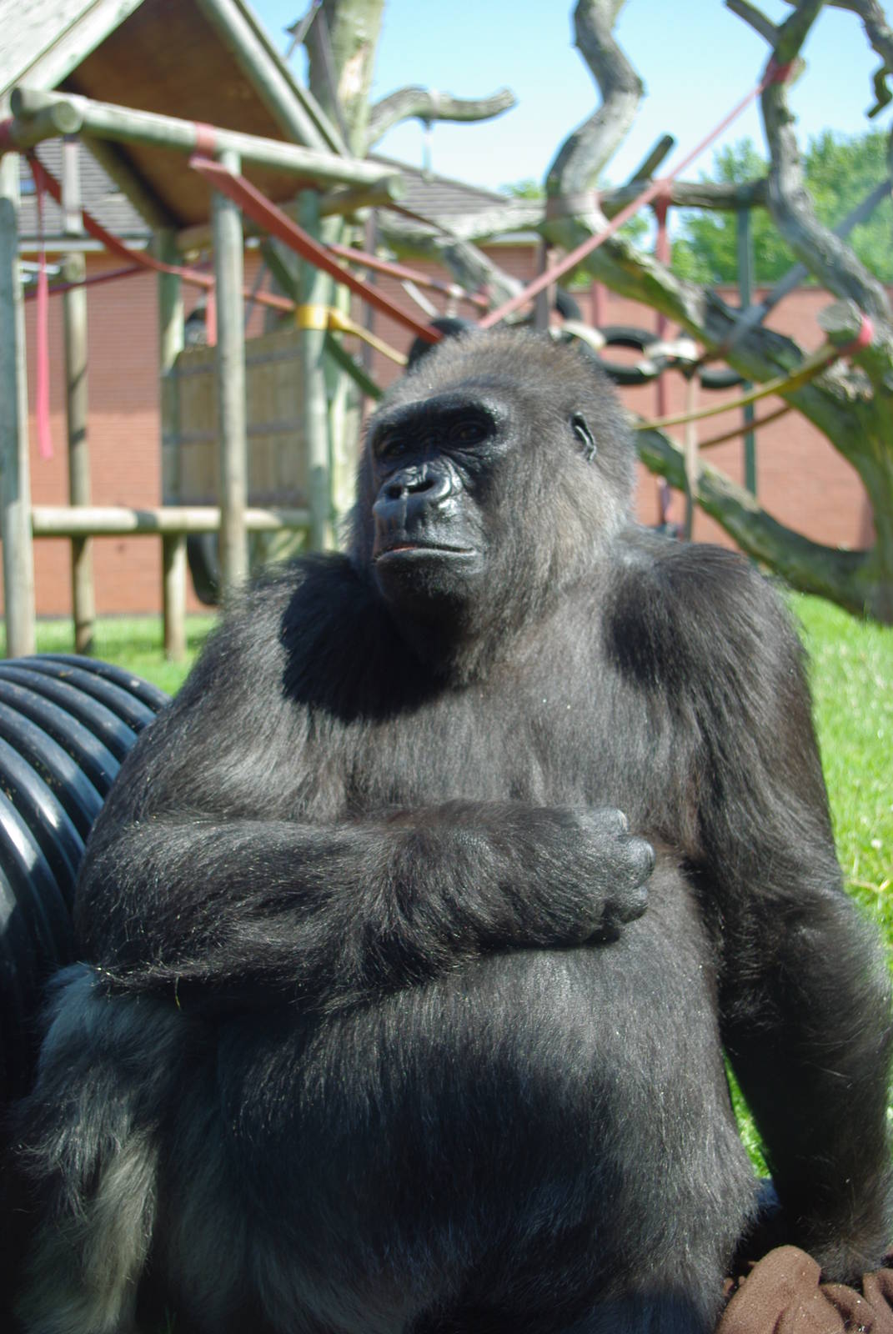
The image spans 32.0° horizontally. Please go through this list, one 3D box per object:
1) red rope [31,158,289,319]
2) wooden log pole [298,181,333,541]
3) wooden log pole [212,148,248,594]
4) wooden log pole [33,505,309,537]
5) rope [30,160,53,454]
[{"bbox_3d":[-1.668,-2.604,9.550,0.120,0.674,2.259,3,6,35],"label":"red rope"},{"bbox_3d":[-0.895,-1.611,10.802,0.155,3.324,0.155,-1,5,-5],"label":"wooden log pole"},{"bbox_3d":[-1.310,-1.490,9.601,0.155,3.312,0.155,-1,5,-8],"label":"wooden log pole"},{"bbox_3d":[-1.671,-0.910,9.675,0.155,0.155,2.406,3,7,39],"label":"wooden log pole"},{"bbox_3d":[-2.237,-1.976,8.600,0.060,1.650,0.090,3,7,39],"label":"rope"}]

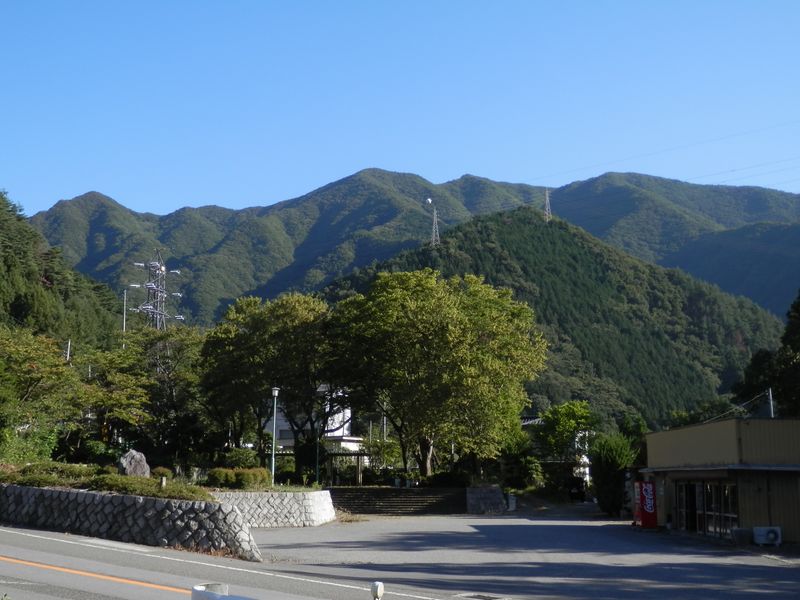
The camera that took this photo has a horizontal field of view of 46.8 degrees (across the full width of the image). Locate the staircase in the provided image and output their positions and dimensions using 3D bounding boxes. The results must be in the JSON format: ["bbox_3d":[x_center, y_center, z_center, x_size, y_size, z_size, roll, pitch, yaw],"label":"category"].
[{"bbox_3d":[-0.120,12.076,55.715,8.300,1.470,3.500,0,-11,0],"label":"staircase"}]

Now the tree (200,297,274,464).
[{"bbox_3d":[-9.317,5.131,53.000,4.300,10.800,4.500,0,-11,0],"label":"tree"}]

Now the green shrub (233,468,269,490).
[{"bbox_3d":[-7.520,8.989,46.500,1.700,1.000,1.400,0,-11,0],"label":"green shrub"}]

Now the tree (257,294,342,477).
[{"bbox_3d":[-6.744,5.947,62.027,6.200,12.750,6.200,0,-11,0],"label":"tree"}]

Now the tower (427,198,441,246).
[{"bbox_3d":[32.459,-68.504,850.000,8.000,40.500,8.000,0,-11,0],"label":"tower"}]

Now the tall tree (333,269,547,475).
[{"bbox_3d":[2.873,5.398,67.233,15.200,15.850,14.000,0,-11,0],"label":"tall tree"}]

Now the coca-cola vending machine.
[{"bbox_3d":[9.893,8.215,37.100,0.700,1.830,1.000,0,-11,0],"label":"coca-cola vending machine"}]

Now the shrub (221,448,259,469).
[{"bbox_3d":[-8.636,8.802,49.738,2.100,1.670,1.900,0,-11,0],"label":"shrub"}]

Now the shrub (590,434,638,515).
[{"bbox_3d":[10.919,8.992,47.500,2.350,4.100,2.300,0,-11,0],"label":"shrub"}]

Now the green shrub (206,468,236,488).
[{"bbox_3d":[-8.954,8.979,46.500,1.350,0.950,1.300,0,-11,0],"label":"green shrub"}]

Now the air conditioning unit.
[{"bbox_3d":[11.450,7.378,28.800,0.800,0.570,0.290,0,-11,0],"label":"air conditioning unit"}]

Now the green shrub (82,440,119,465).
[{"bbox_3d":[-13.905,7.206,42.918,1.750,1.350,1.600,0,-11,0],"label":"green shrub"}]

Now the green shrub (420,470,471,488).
[{"bbox_3d":[2.924,11.496,59.398,3.200,1.100,2.000,0,-11,0],"label":"green shrub"}]

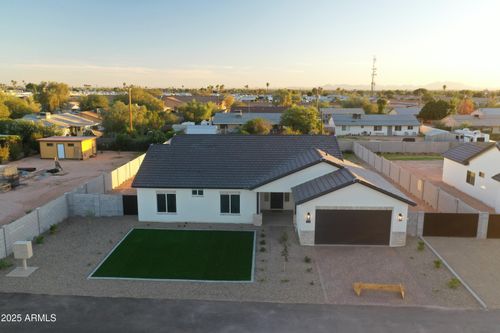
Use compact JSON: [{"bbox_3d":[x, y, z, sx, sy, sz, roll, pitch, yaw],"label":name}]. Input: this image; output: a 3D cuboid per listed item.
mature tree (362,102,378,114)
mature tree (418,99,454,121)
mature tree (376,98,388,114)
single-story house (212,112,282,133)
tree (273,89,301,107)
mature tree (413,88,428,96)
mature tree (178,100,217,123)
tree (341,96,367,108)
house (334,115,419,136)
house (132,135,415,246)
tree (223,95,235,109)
[{"bbox_3d":[37.633,-17.114,121.968,5.000,5.870,5.000,0,11,2],"label":"mature tree"},{"bbox_3d":[50.167,-14.560,106.169,8.467,7.001,8.044,1,11,2],"label":"mature tree"},{"bbox_3d":[39.267,-16.603,115.901,3.560,7.240,3.560,0,11,2],"label":"mature tree"},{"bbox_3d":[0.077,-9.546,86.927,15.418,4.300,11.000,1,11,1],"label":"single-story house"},{"bbox_3d":[14.753,-26.482,157.867,11.372,9.558,10.803,1,11,2],"label":"tree"},{"bbox_3d":[129.493,-53.859,295.049,11.766,10.040,11.177,1,11,2],"label":"mature tree"},{"bbox_3d":[-14.134,-14.257,104.255,10.460,6.534,9.937,1,11,2],"label":"mature tree"},{"bbox_3d":[36.876,-21.099,138.528,8.910,6.878,8.464,1,11,2],"label":"tree"},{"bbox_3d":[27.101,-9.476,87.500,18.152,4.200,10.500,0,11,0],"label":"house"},{"bbox_3d":[1.063,0.524,33.941,19.300,5.700,19.000,0,11,2],"label":"house"},{"bbox_3d":[-8.181,-23.206,148.632,4.570,7.390,4.570,0,11,2],"label":"tree"}]

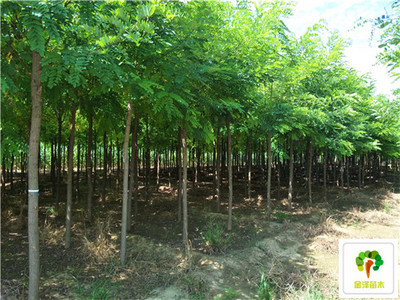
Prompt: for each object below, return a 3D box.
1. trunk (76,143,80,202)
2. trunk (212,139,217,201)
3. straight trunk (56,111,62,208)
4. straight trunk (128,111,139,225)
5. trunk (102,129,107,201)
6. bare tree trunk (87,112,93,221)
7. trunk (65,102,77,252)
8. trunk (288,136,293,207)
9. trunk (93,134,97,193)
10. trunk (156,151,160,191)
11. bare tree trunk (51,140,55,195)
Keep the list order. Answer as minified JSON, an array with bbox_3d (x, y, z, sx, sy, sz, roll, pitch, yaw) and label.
[{"bbox_3d":[-3.715,0.689,8.501,0.070,1.837,0.070,0,-1,0],"label":"trunk"},{"bbox_3d":[0.469,0.625,8.679,0.070,1.970,0.070,-2,-1,0],"label":"trunk"},{"bbox_3d":[-4.337,0.284,8.545,0.085,3.018,0.085,0,-2,0],"label":"straight trunk"},{"bbox_3d":[-1.313,0.395,5.489,0.085,2.353,0.085,3,-1,0],"label":"straight trunk"},{"bbox_3d":[-3.500,0.564,10.195,0.090,2.570,0.090,0,-2,0],"label":"trunk"},{"bbox_3d":[-2.624,0.435,6.651,0.090,2.586,0.090,0,-2,0],"label":"bare tree trunk"},{"bbox_3d":[-2.031,0.403,4.393,0.085,2.309,0.085,3,-1,0],"label":"trunk"},{"bbox_3d":[2.427,0.616,7.441,0.070,1.956,0.070,1,-1,0],"label":"trunk"},{"bbox_3d":[-4.793,0.566,12.659,0.085,2.736,0.085,0,-2,0],"label":"trunk"},{"bbox_3d":[-1.683,0.872,11.253,0.070,1.541,0.070,1,-1,0],"label":"trunk"},{"bbox_3d":[-5.323,0.605,10.037,0.080,2.043,0.080,-1,-1,0],"label":"bare tree trunk"}]

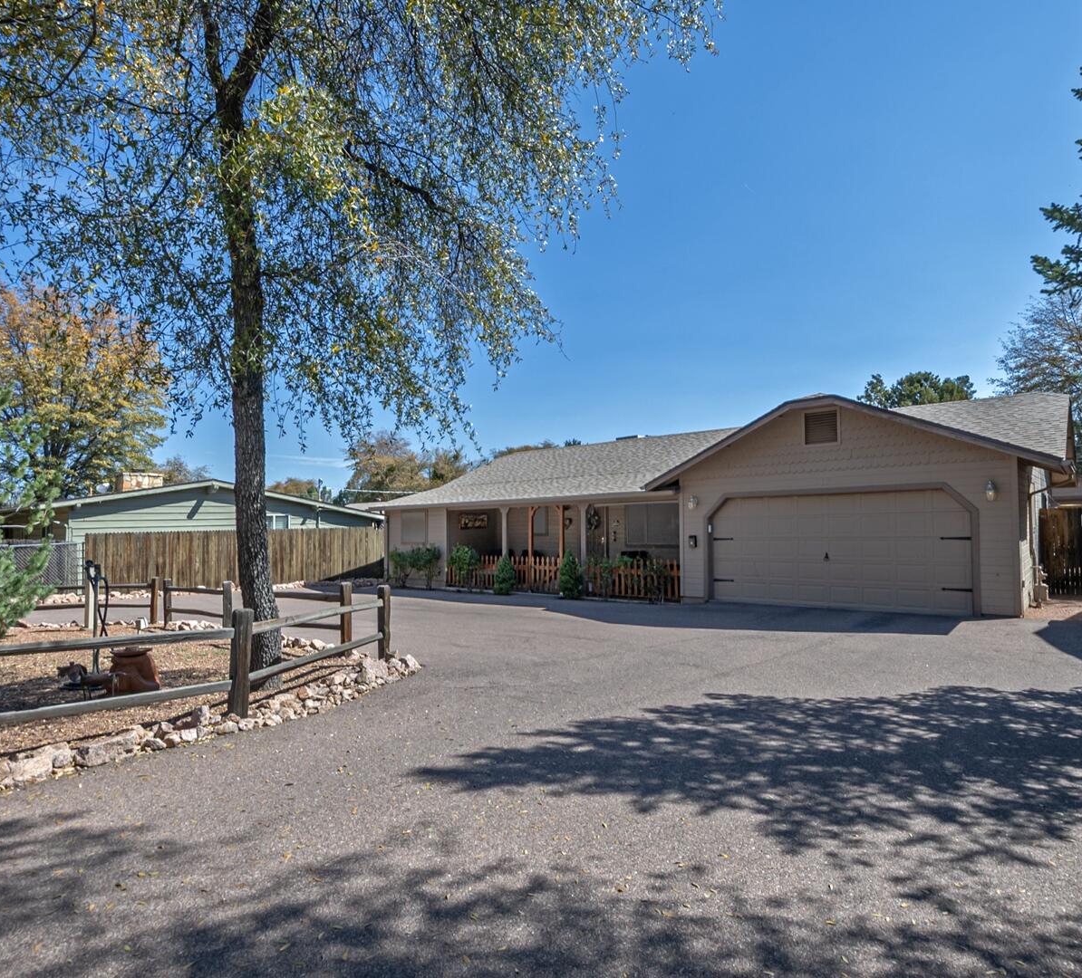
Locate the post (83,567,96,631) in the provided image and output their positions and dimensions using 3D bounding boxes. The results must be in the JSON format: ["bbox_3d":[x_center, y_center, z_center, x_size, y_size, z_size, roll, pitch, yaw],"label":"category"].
[{"bbox_3d":[-7.617,1.859,10.354,0.120,1.033,0.120,-4,-6,41],"label":"post"}]

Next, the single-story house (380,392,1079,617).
[{"bbox_3d":[4.333,0.606,20.018,19.700,4.800,10.400,-4,-6,41],"label":"single-story house"}]

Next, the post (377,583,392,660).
[{"bbox_3d":[-1.880,1.601,7.393,0.140,0.890,0.140,-2,-5,14],"label":"post"}]

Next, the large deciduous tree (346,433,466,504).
[{"bbox_3d":[-9.301,0.605,42.041,8.600,8.980,8.600,-4,-6,41],"label":"large deciduous tree"}]

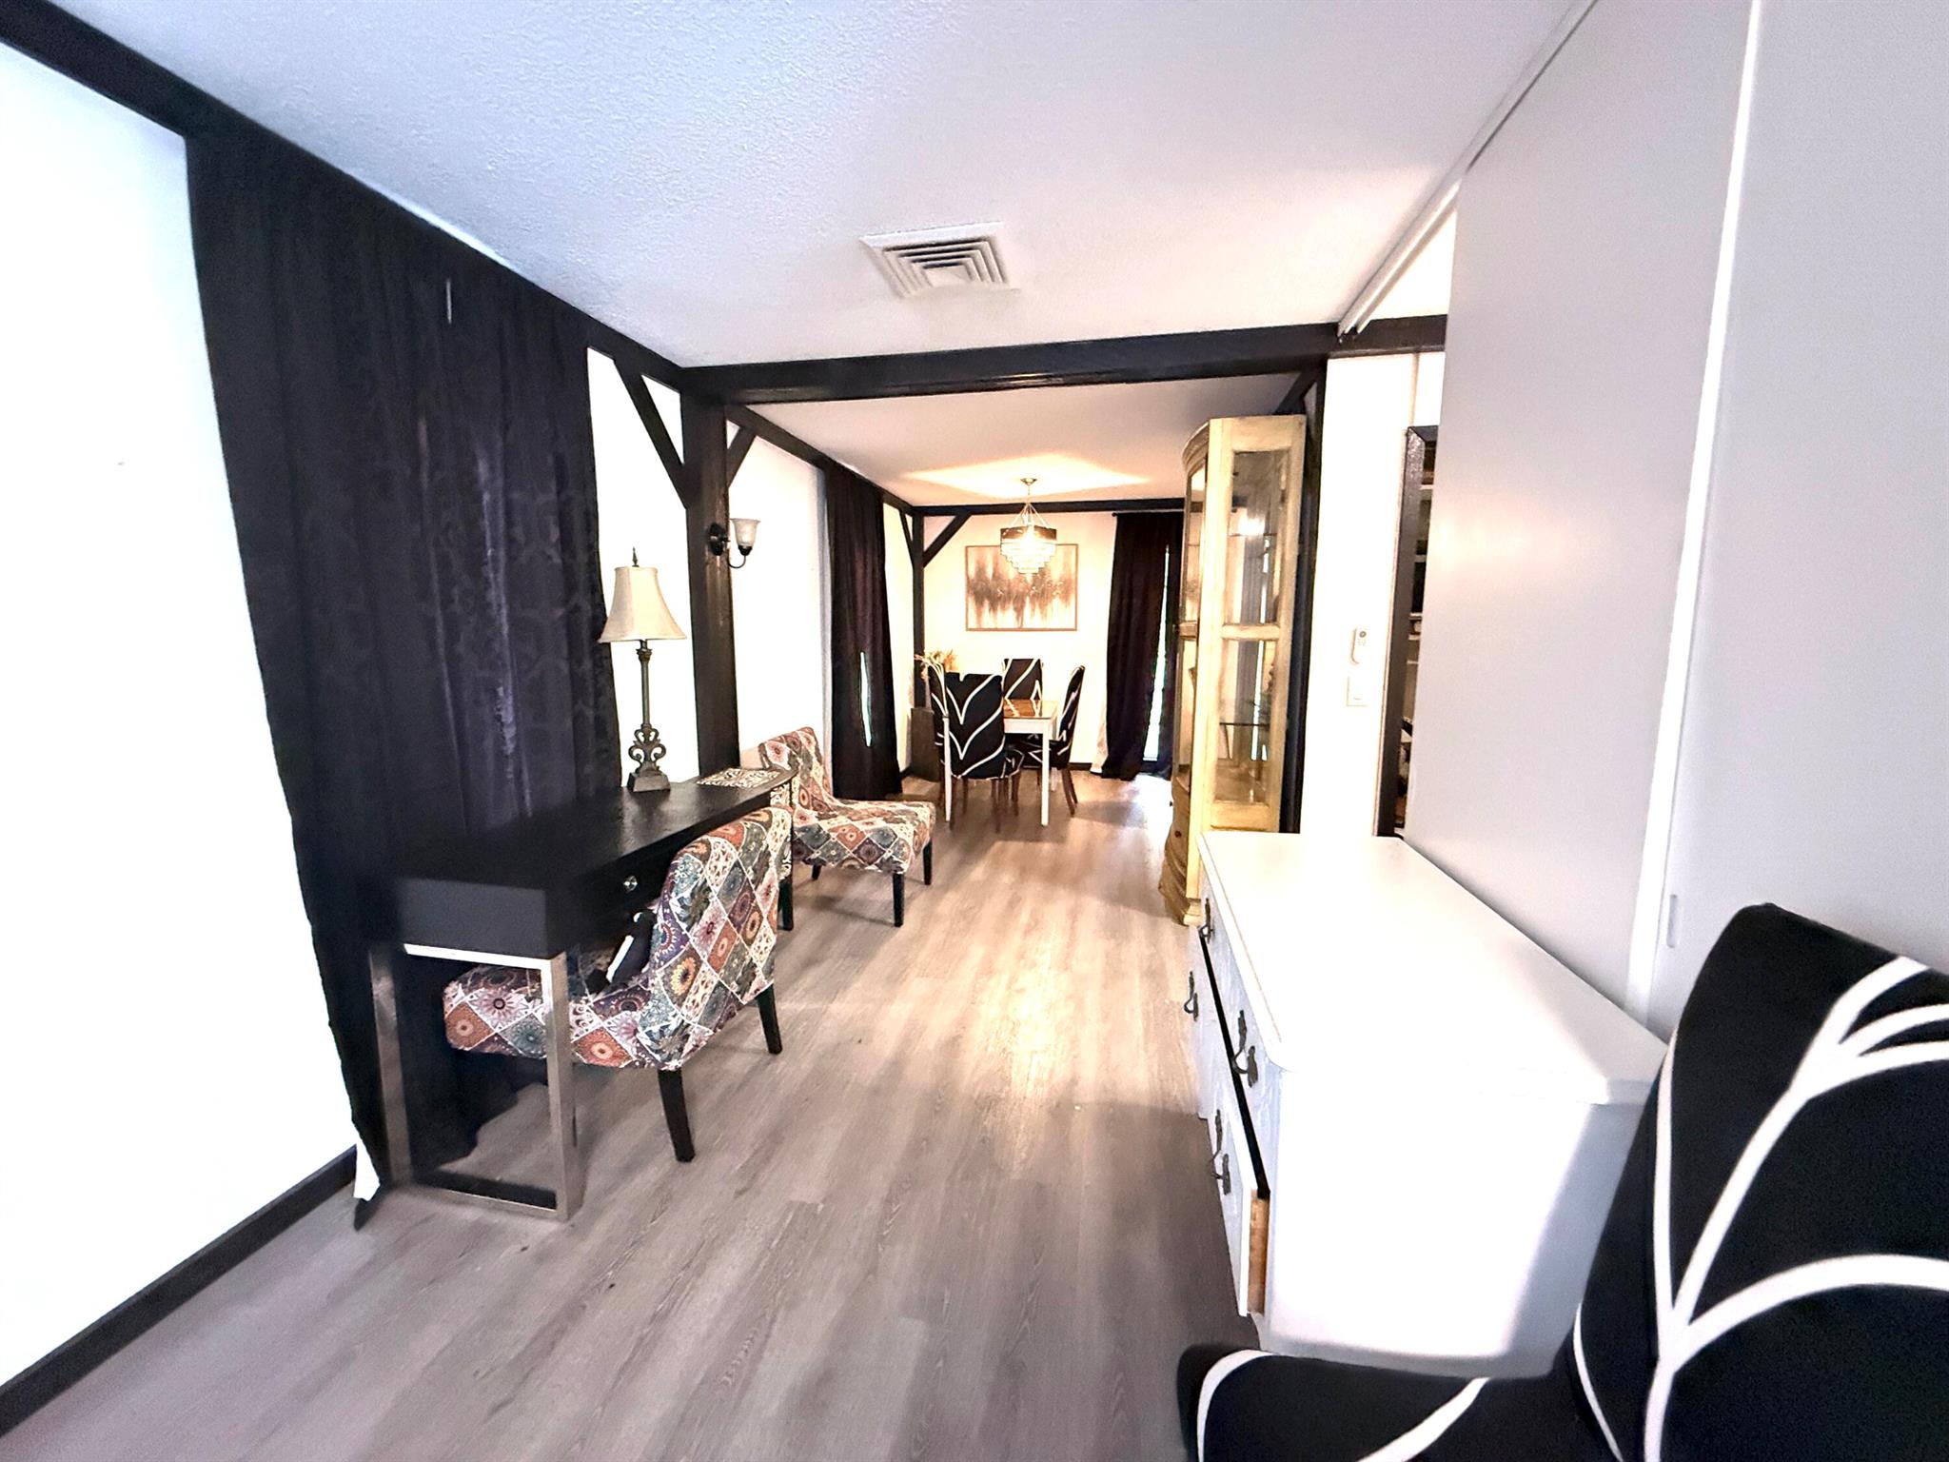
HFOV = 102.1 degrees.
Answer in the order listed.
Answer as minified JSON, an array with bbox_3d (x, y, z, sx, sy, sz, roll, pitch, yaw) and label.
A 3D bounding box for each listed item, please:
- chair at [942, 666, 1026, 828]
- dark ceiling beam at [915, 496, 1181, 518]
[{"bbox_3d":[0.061,0.115,5.352,0.456,1.047,0.612,2,8,14],"label":"chair"},{"bbox_3d":[0.763,-1.975,7.013,2.570,0.090,0.090,2,8,10],"label":"dark ceiling beam"}]

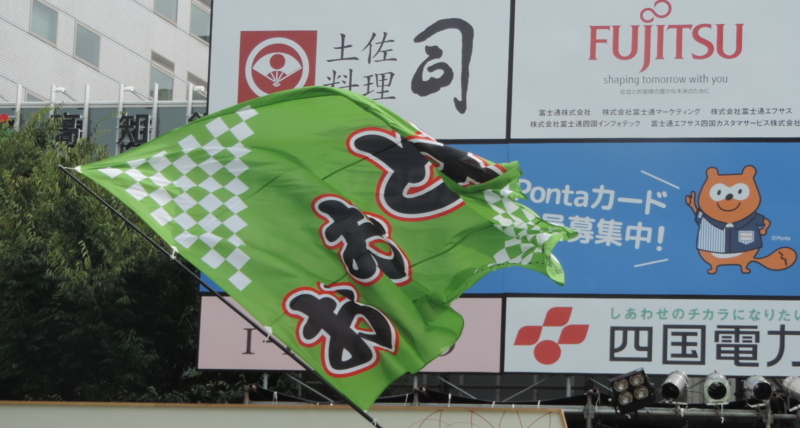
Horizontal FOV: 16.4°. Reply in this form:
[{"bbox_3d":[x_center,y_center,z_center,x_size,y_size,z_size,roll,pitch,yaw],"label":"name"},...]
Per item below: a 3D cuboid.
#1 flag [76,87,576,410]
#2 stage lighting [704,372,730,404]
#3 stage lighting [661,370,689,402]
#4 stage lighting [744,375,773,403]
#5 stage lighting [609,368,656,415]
[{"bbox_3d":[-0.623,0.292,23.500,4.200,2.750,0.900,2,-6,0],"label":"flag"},{"bbox_3d":[3.103,1.705,27.100,0.260,0.270,0.320,1,17,5],"label":"stage lighting"},{"bbox_3d":[2.697,1.695,27.250,0.250,0.260,0.330,-1,16,23],"label":"stage lighting"},{"bbox_3d":[3.490,1.699,27.000,0.250,0.260,0.320,3,10,-9],"label":"stage lighting"},{"bbox_3d":[2.293,1.750,27.350,0.360,0.370,0.170,-20,28,3],"label":"stage lighting"}]

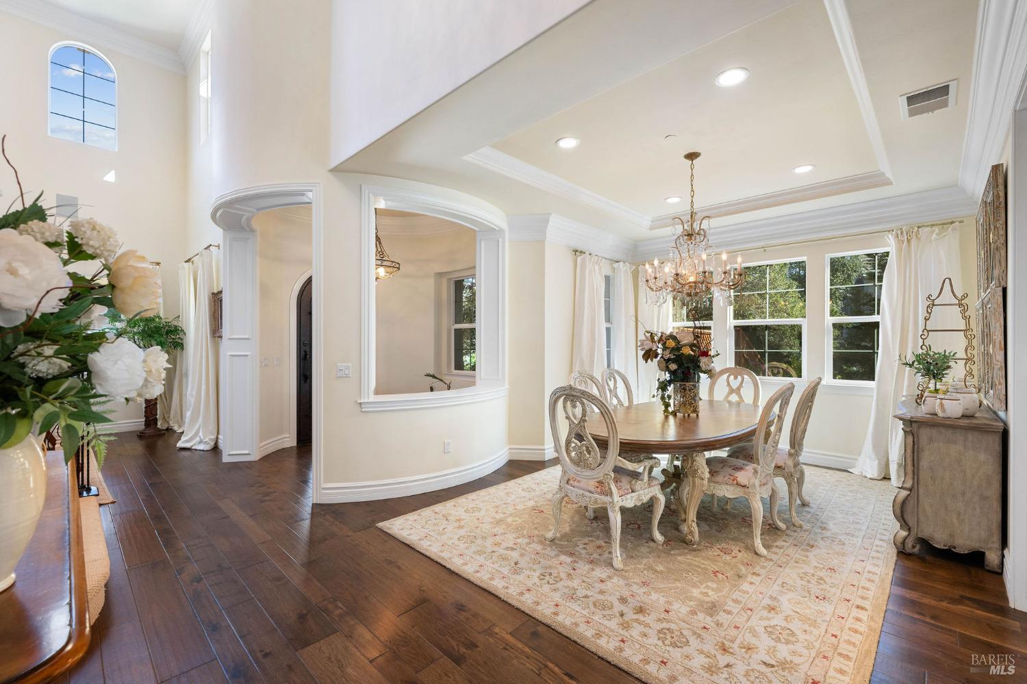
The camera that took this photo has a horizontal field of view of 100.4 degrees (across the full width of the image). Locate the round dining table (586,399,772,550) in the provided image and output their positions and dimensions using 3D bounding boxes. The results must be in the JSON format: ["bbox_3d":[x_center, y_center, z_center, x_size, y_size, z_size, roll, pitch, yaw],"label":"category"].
[{"bbox_3d":[1.526,1.045,3.874,1.287,0.770,2.534,0,0,44],"label":"round dining table"}]

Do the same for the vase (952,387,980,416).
[{"bbox_3d":[2.927,0.400,2.788,0.165,0.155,0.165,0,0,45],"label":"vase"}]

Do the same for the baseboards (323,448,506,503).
[{"bbox_3d":[-0.728,1.278,4.157,2.066,0.177,0.387,0,0,-41],"label":"baseboards"}]

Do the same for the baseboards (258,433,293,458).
[{"bbox_3d":[-3.040,1.315,5.405,0.065,0.170,0.600,0,0,7],"label":"baseboards"}]

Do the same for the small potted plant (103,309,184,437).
[{"bbox_3d":[-5.660,0.465,6.600,0.950,1.930,0.950,0,0,-41],"label":"small potted plant"}]

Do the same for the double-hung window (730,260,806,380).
[{"bbox_3d":[3.186,-0.286,5.399,0.879,1.459,0.100,0,0,44],"label":"double-hung window"}]

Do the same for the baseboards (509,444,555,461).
[{"bbox_3d":[0.240,1.350,5.248,0.586,0.165,0.160,0,0,-1],"label":"baseboards"}]

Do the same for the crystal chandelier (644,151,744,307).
[{"bbox_3d":[1.556,-0.988,3.733,0.868,1.352,0.868,0,0,44],"label":"crystal chandelier"}]

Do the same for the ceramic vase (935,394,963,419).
[{"bbox_3d":[2.775,0.420,2.727,0.128,0.115,0.128,0,0,45],"label":"ceramic vase"}]

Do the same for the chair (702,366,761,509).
[{"bbox_3d":[2.197,0.820,4.492,0.600,1.101,0.640,0,0,45],"label":"chair"}]

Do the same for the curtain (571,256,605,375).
[{"bbox_3d":[0.994,0.130,5.545,0.170,2.539,0.757,0,0,45],"label":"curtain"}]

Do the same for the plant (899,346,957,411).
[{"bbox_3d":[2.783,0.245,2.860,0.270,0.465,0.285,0,0,45],"label":"plant"}]

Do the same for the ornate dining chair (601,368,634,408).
[{"bbox_3d":[1.305,0.820,4.354,0.630,1.099,0.550,0,0,45],"label":"ornate dining chair"}]

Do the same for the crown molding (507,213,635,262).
[{"bbox_3d":[0.862,-1.305,5.564,0.469,0.275,2.236,0,0,45],"label":"crown molding"}]

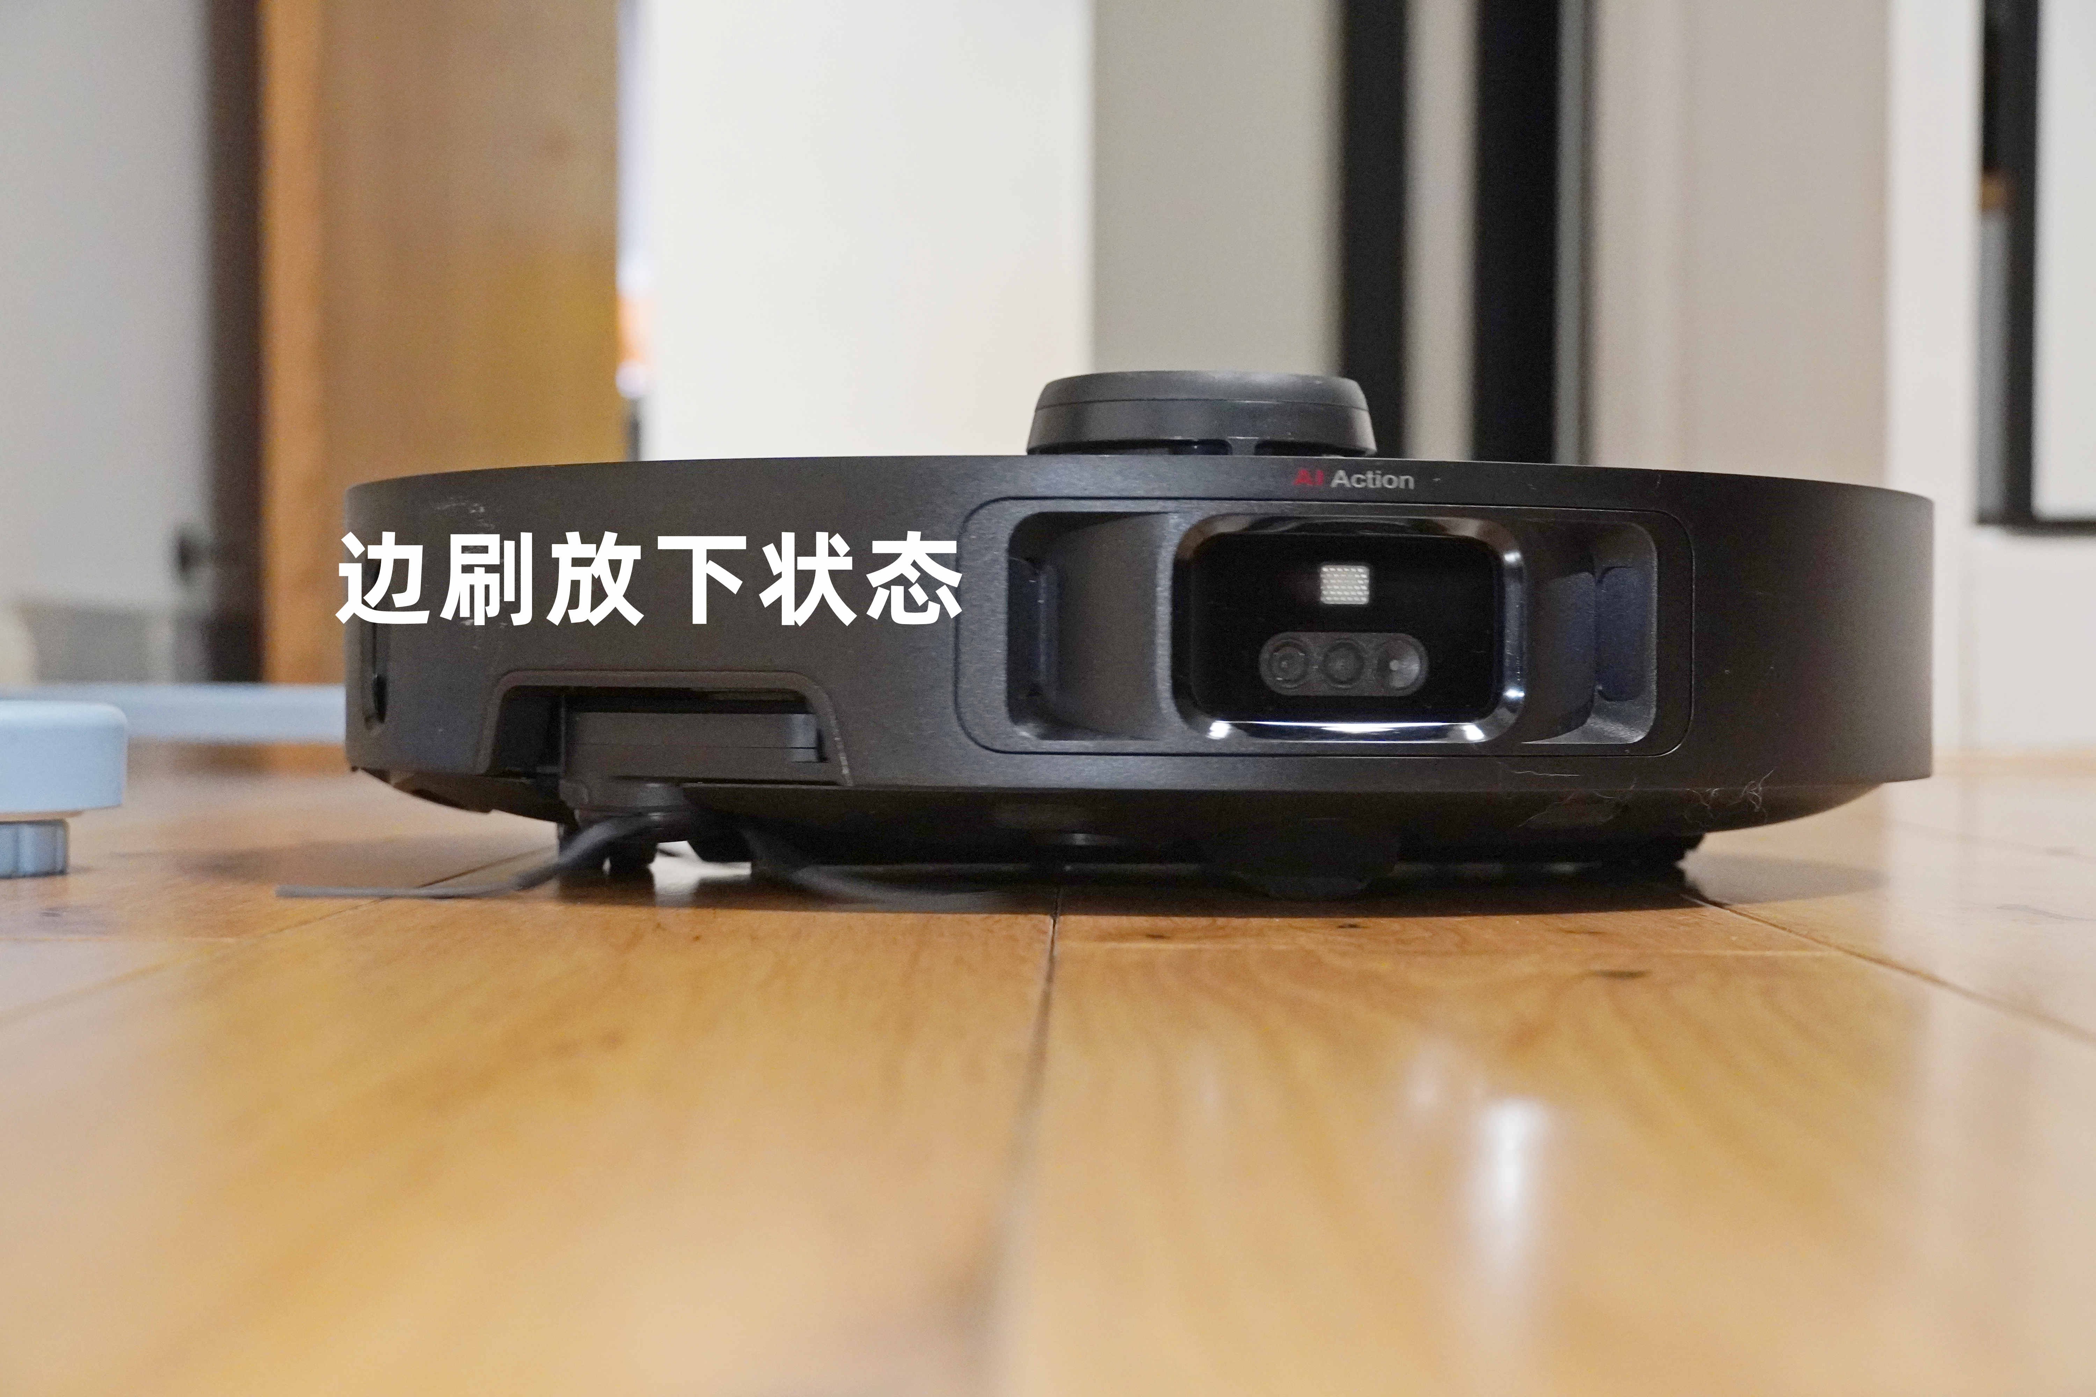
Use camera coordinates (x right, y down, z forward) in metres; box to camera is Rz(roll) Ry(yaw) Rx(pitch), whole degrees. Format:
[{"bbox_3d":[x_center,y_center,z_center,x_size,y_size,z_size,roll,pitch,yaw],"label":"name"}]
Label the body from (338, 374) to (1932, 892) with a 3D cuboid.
[{"bbox_3d":[0.020,-0.013,0.715,0.350,0.103,0.350,0,1,-11],"label":"body"}]

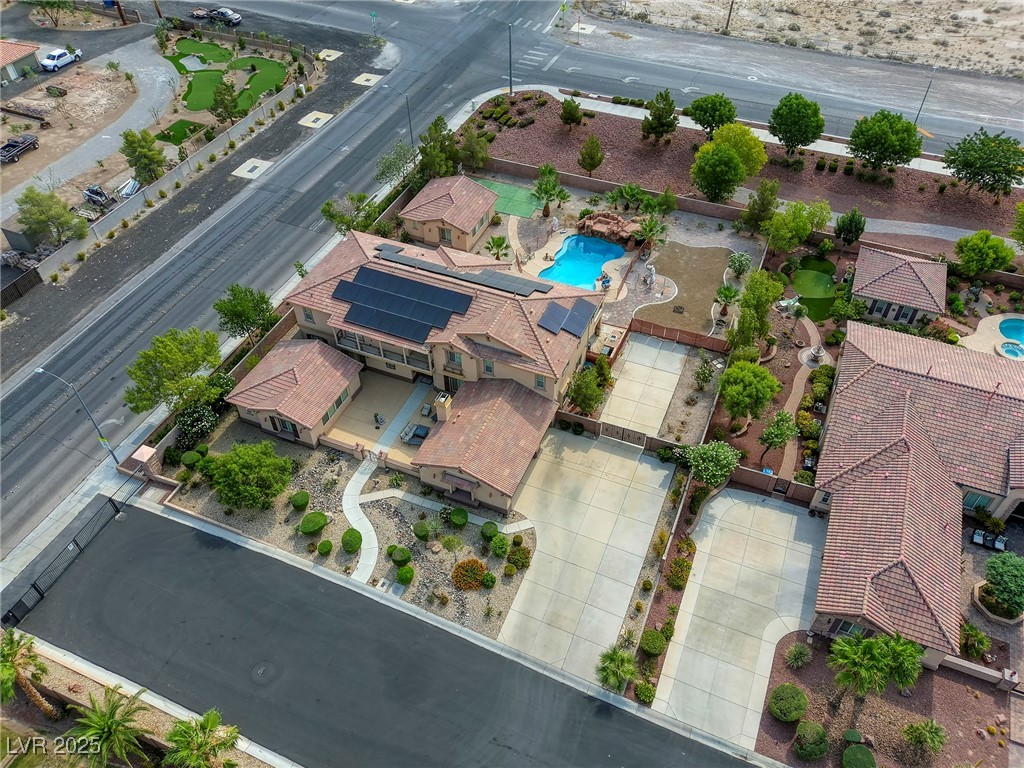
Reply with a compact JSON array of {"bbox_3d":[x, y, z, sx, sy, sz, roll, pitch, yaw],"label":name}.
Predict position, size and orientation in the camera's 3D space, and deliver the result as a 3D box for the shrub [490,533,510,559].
[{"bbox_3d":[-0.813,11.457,54.397,1.350,1.500,1.350,0,45,0],"label":"shrub"}]

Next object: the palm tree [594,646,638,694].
[{"bbox_3d":[6.526,17.888,48.149,2.620,3.230,2.620,0,46,0],"label":"palm tree"}]

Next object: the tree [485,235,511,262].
[{"bbox_3d":[-1.411,-13.065,75.397,2.540,2.820,2.540,0,46,0],"label":"tree"}]

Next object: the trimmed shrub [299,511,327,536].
[{"bbox_3d":[-14.432,10.156,55.970,1.900,1.250,1.900,0,45,0],"label":"trimmed shrub"}]

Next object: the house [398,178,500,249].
[{"bbox_3d":[-6.554,-18.260,81.071,7.990,4.200,7.530,16,48,16],"label":"house"}]

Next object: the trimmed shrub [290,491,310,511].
[{"bbox_3d":[-15.733,8.764,57.249,1.340,1.400,1.340,0,45,0],"label":"trimmed shrub"}]

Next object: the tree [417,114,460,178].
[{"bbox_3d":[-8.260,-26.798,87.188,4.300,7.340,4.300,0,46,0],"label":"tree"}]

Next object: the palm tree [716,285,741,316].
[{"bbox_3d":[20.112,-7.686,71.901,2.400,3.250,2.400,0,45,0],"label":"palm tree"}]

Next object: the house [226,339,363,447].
[{"bbox_3d":[-17.639,0.361,63.063,8.200,4.200,7.740,16,48,16],"label":"house"}]

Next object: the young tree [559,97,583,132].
[{"bbox_3d":[7.370,-33.425,95.562,2.720,4.400,2.720,0,46,0],"label":"young tree"}]

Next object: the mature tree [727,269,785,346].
[{"bbox_3d":[20.907,-6.091,66.409,4.000,8.000,4.000,16,48,16],"label":"mature tree"}]

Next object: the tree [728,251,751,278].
[{"bbox_3d":[22.675,-11.712,76.609,2.170,3.290,2.170,0,46,0],"label":"tree"}]

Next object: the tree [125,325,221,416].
[{"bbox_3d":[-25.838,-0.229,59.609,6.900,7.900,6.900,17,48,16],"label":"tree"}]

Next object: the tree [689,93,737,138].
[{"bbox_3d":[24.697,-32.501,94.862,5.430,5.900,5.430,0,46,0],"label":"tree"}]

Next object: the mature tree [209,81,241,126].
[{"bbox_3d":[-35.288,-34.569,94.927,3.850,5.350,3.850,17,48,16],"label":"mature tree"}]

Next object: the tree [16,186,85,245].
[{"bbox_3d":[-47.782,-17.229,80.018,6.800,5.900,6.800,0,45,0],"label":"tree"}]

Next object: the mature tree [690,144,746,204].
[{"bbox_3d":[21.807,-22.223,81.470,5.690,6.550,5.690,17,48,16],"label":"mature tree"}]

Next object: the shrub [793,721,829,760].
[{"bbox_3d":[17.763,21.189,45.759,2.000,2.000,2.000,0,46,0],"label":"shrub"}]

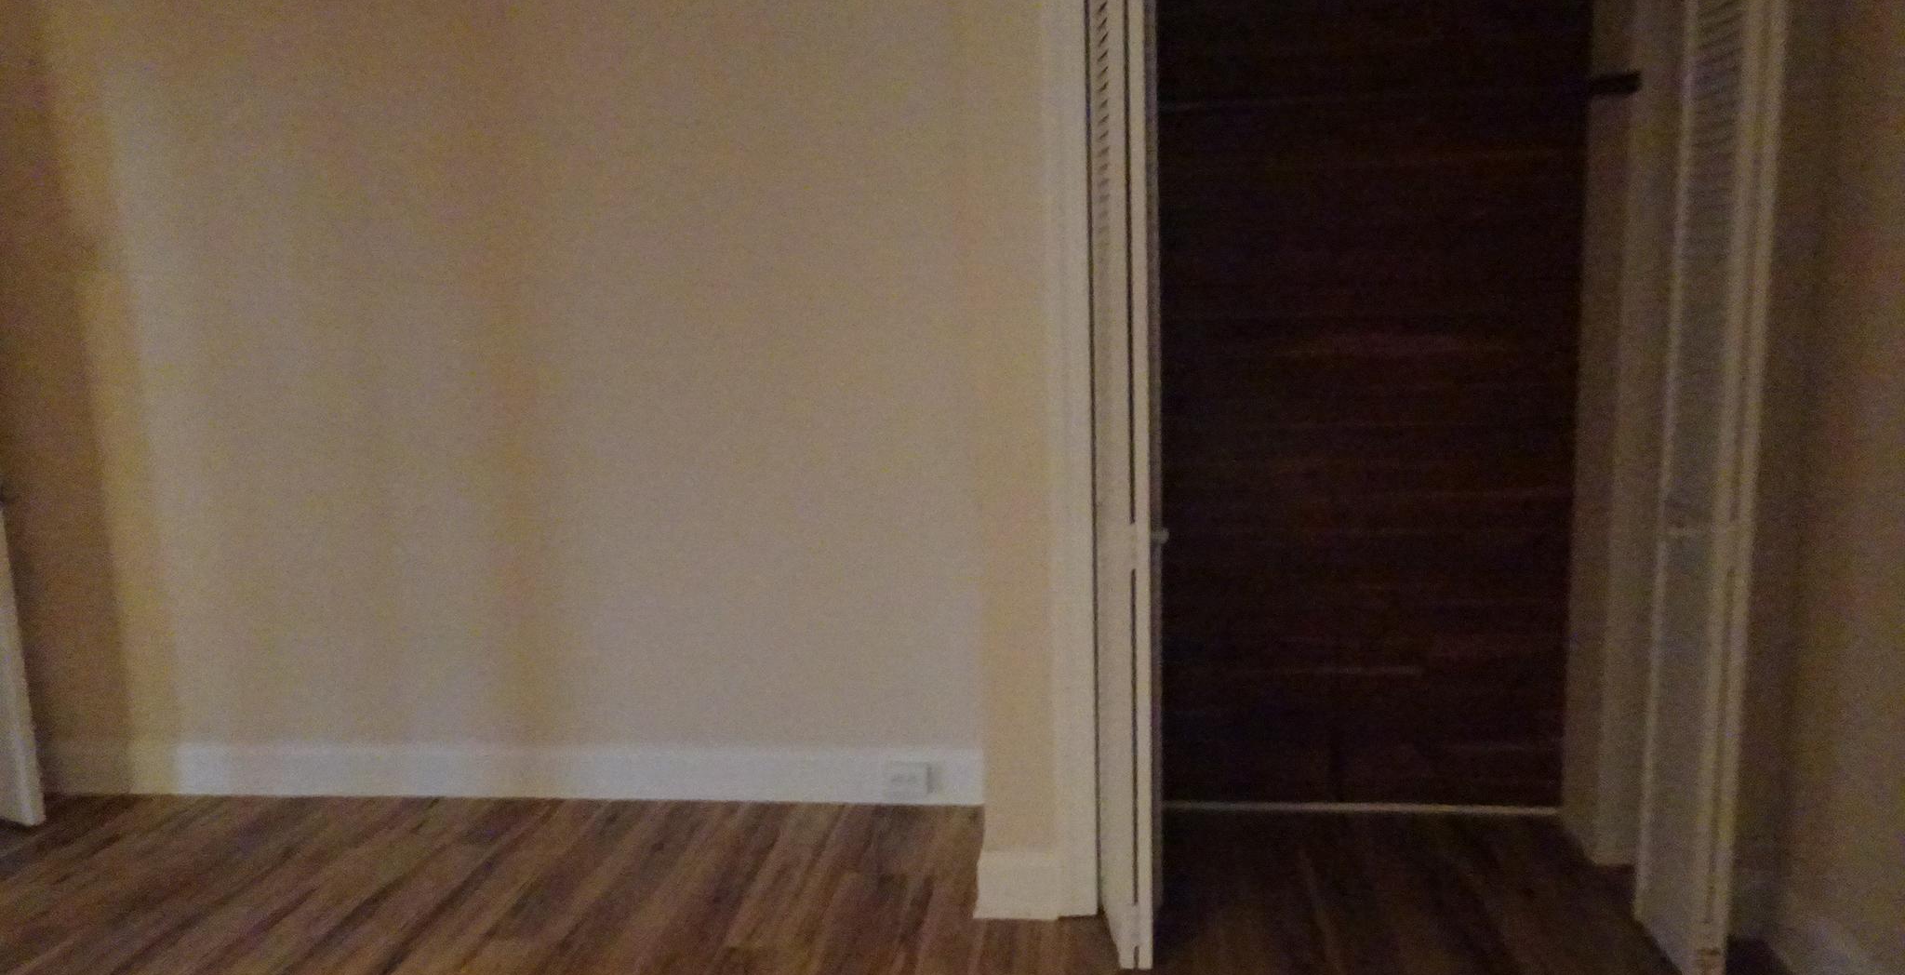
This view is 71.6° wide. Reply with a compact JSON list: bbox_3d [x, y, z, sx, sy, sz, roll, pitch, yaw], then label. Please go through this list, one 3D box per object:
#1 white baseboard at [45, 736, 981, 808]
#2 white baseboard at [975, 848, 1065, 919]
[{"bbox_3d":[-1.269,0.796,3.712,2.801,0.157,0.028,-1,8,6],"label":"white baseboard"},{"bbox_3d":[0.139,0.864,2.892,0.177,0.157,0.030,-1,8,7],"label":"white baseboard"}]

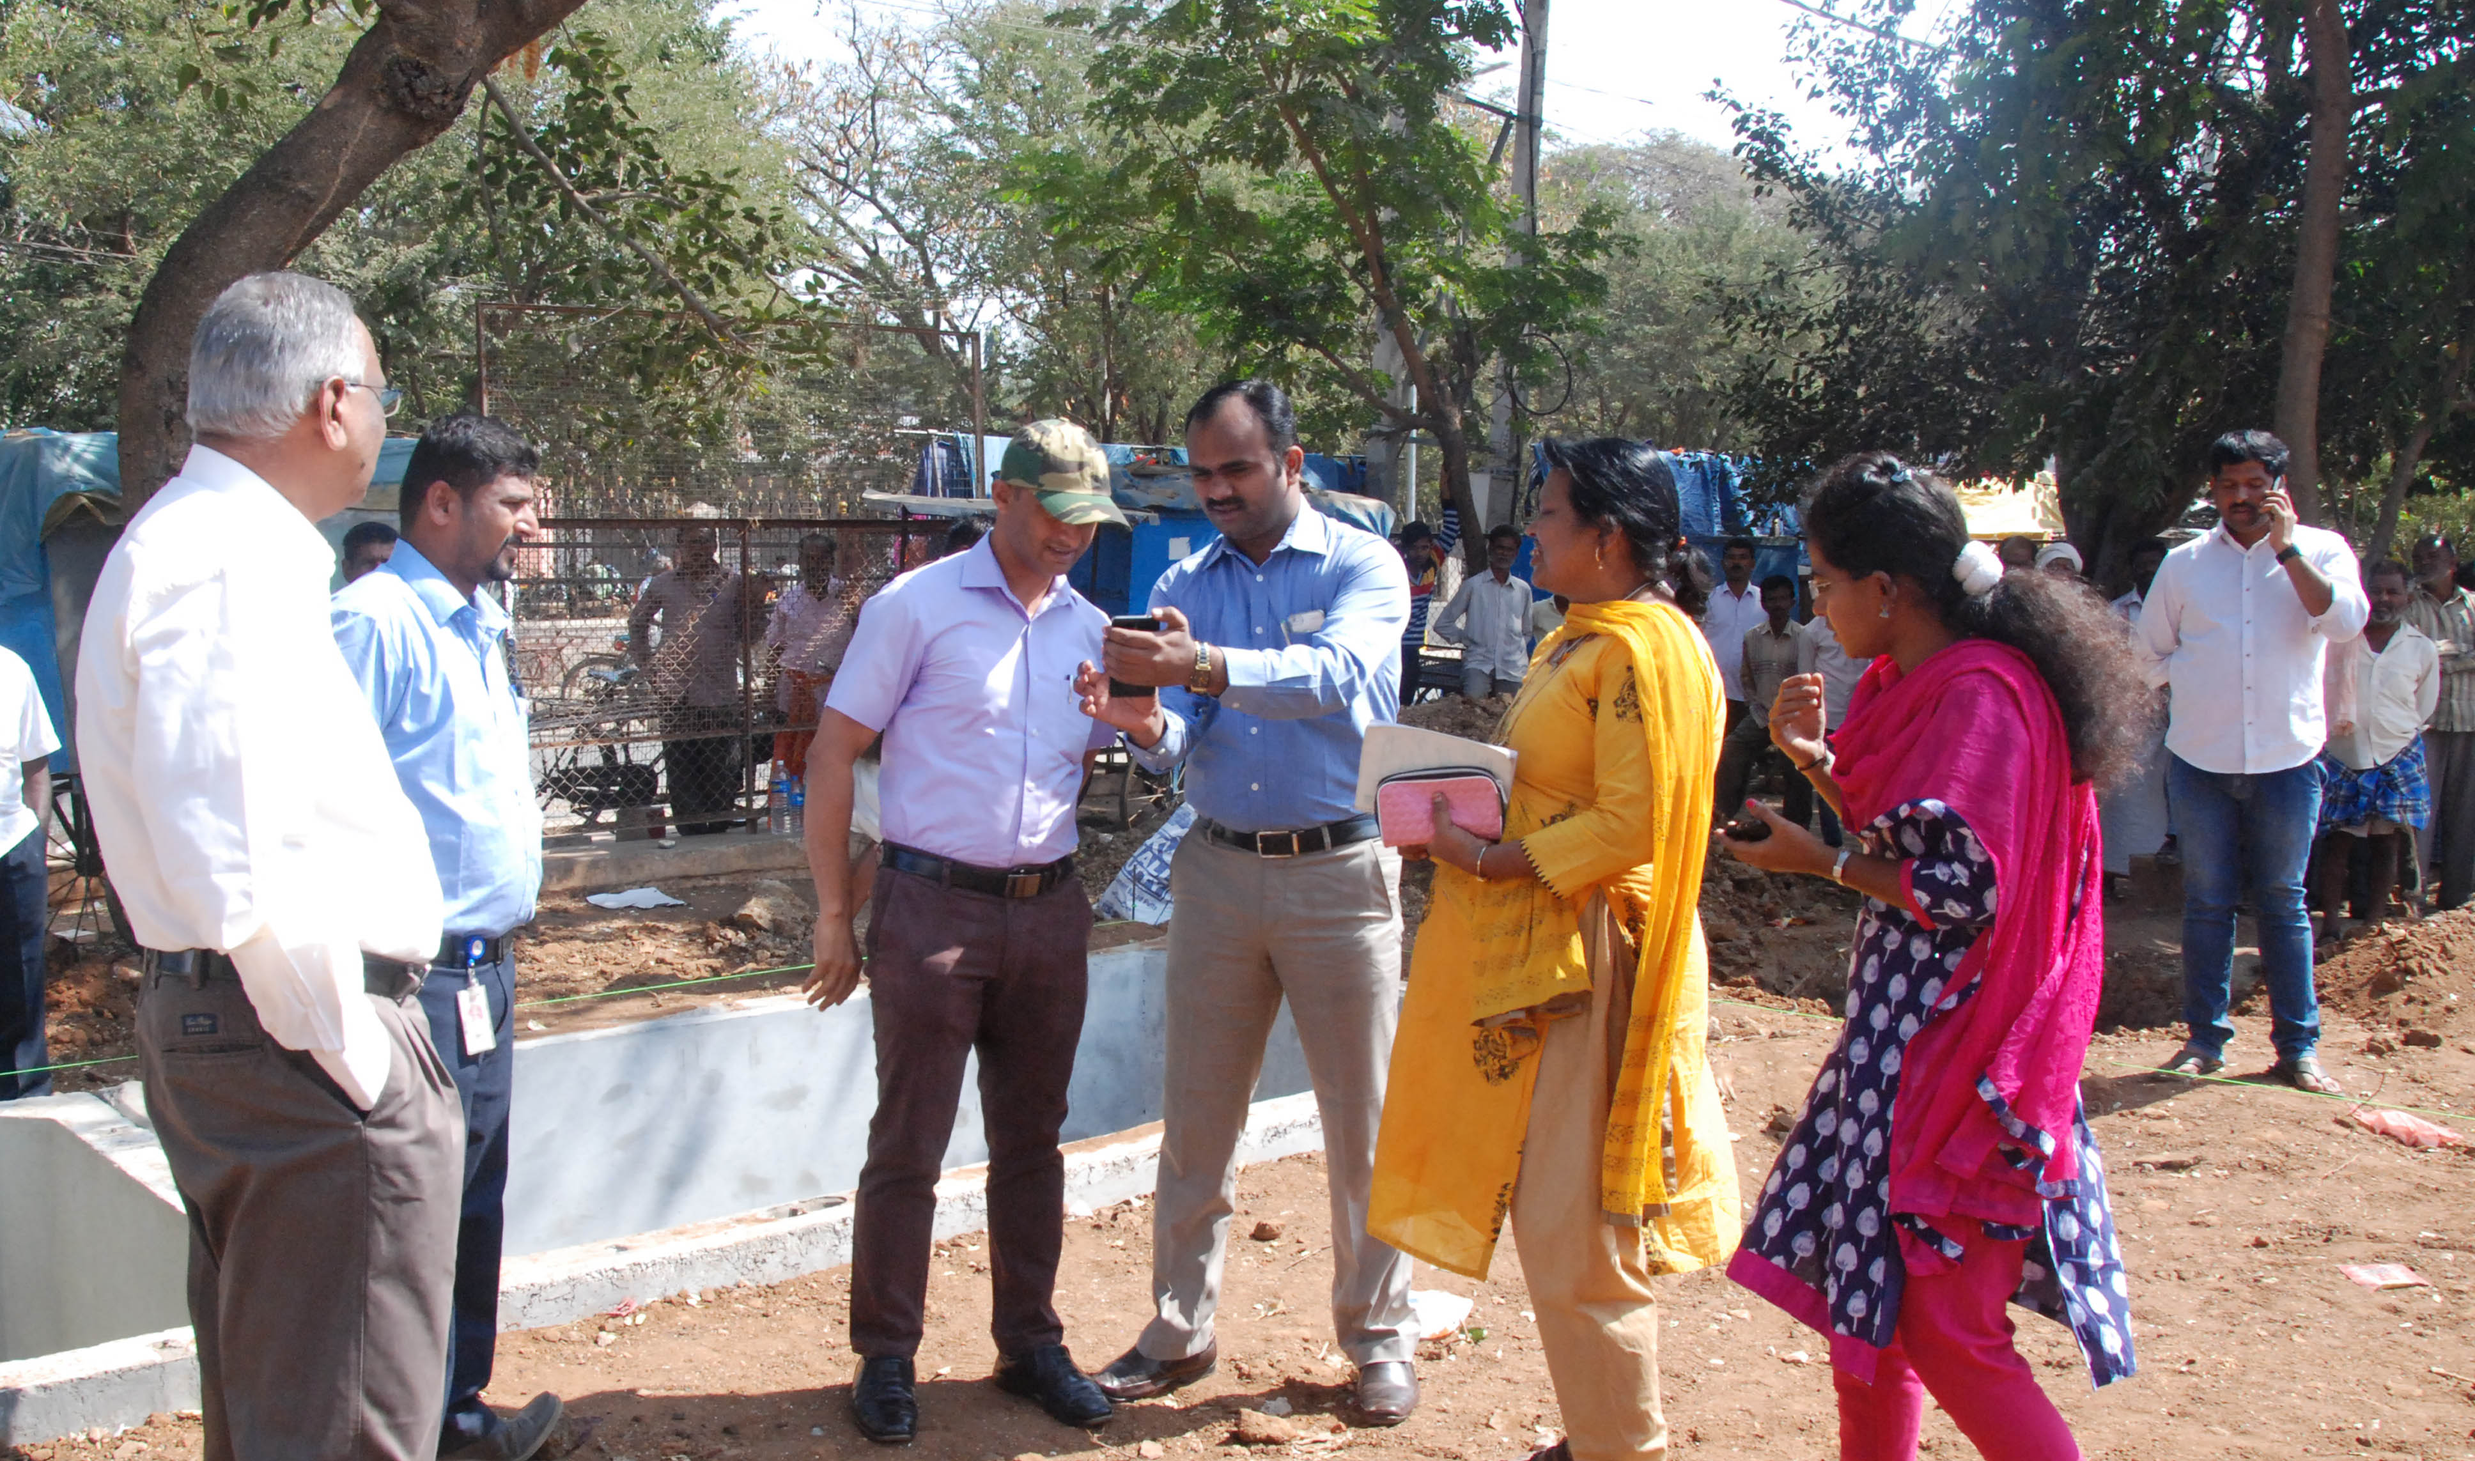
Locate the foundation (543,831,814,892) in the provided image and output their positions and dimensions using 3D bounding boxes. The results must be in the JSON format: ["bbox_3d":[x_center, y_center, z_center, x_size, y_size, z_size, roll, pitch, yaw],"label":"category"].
[{"bbox_3d":[-2.320,0.539,8.010,1.700,0.180,0.350,-4,7,-30],"label":"foundation"}]

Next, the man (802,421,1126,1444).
[{"bbox_3d":[-0.450,0.316,3.054,0.520,1.650,0.360,-3,7,-22],"label":"man"}]

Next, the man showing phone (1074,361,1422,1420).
[{"bbox_3d":[0.020,0.281,3.101,0.520,1.710,0.480,2,7,20],"label":"man showing phone"}]

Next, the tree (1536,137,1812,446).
[{"bbox_3d":[6.900,-5.634,29.556,7.000,8.200,6.500,0,6,0],"label":"tree"}]

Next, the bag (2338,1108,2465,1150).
[{"bbox_3d":[2.870,0.950,4.554,0.170,0.060,0.270,-6,9,-41],"label":"bag"}]

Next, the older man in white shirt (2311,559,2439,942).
[{"bbox_3d":[4.662,0.087,7.600,0.470,1.570,0.320,2,7,17],"label":"older man in white shirt"}]

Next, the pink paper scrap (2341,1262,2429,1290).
[{"bbox_3d":[2.270,1.070,3.662,0.140,0.020,0.130,0,6,0],"label":"pink paper scrap"}]

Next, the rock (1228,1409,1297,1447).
[{"bbox_3d":[0.040,1.127,3.025,0.102,0.047,0.062,-1,7,-11],"label":"rock"}]

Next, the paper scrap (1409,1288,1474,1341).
[{"bbox_3d":[0.375,1.085,3.488,0.150,0.025,0.200,-1,6,-6],"label":"paper scrap"}]

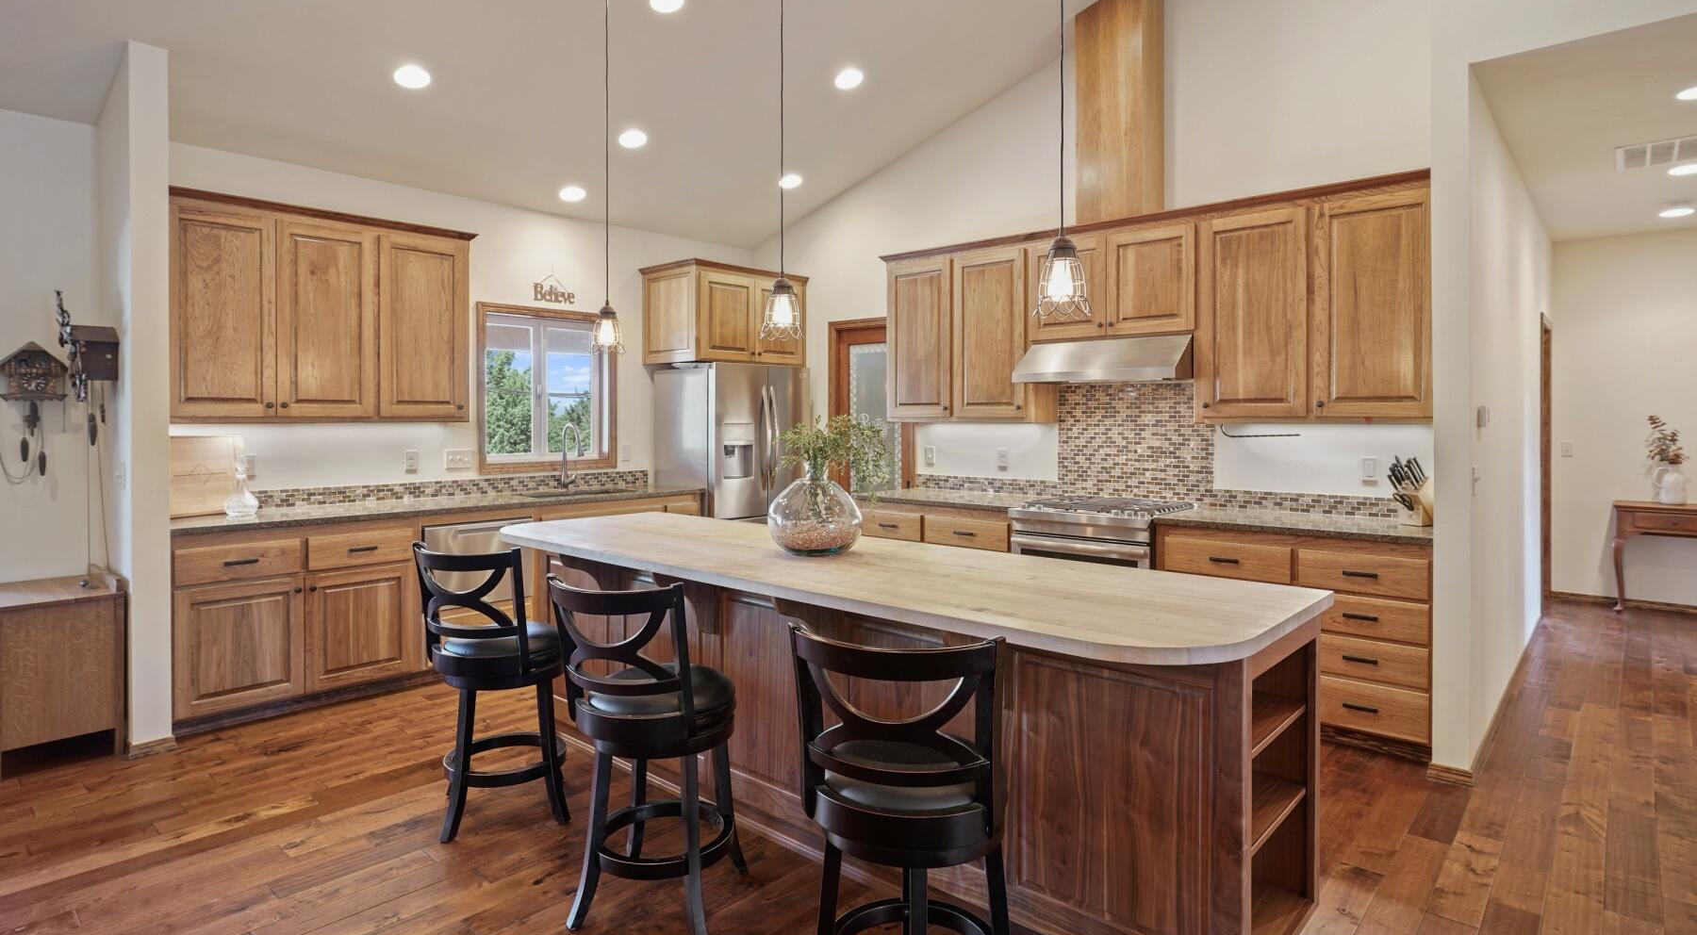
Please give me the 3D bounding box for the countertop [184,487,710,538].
[{"bbox_3d":[-2.198,0.214,4.947,0.645,0.036,2.910,2,3,42],"label":"countertop"}]

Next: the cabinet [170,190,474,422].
[{"bbox_3d":[-2.788,-0.778,4.498,0.360,1.086,1.455,2,3,42],"label":"cabinet"}]

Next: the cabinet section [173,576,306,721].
[{"bbox_3d":[-2.893,0.775,3.943,0.550,0.550,0.488,2,3,41],"label":"cabinet section"}]

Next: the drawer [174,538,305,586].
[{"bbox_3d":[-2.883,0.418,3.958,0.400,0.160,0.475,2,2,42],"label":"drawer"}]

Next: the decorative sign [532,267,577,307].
[{"bbox_3d":[-1.943,-1.202,5.608,0.020,0.235,0.290,2,2,42],"label":"decorative sign"}]

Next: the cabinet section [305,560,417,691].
[{"bbox_3d":[-2.570,0.752,4.311,0.550,0.555,0.491,2,3,41],"label":"cabinet section"}]

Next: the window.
[{"bbox_3d":[-2.003,-0.513,5.689,0.110,1.080,1.007,2,3,42],"label":"window"}]

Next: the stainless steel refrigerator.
[{"bbox_3d":[-0.854,0.148,6.259,0.750,1.775,0.910,2,2,42],"label":"stainless steel refrigerator"}]

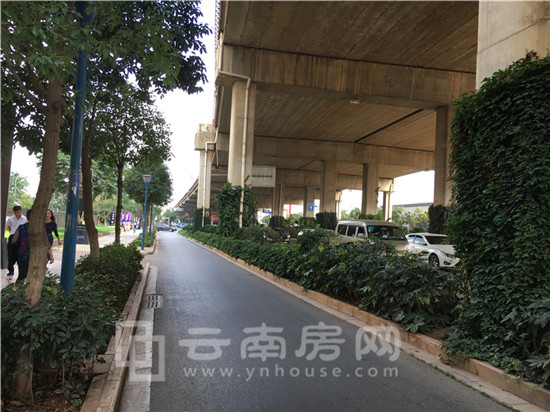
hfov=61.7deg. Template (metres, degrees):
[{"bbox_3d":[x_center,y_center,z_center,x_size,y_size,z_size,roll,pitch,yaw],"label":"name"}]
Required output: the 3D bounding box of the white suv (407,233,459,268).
[{"bbox_3d":[8.600,2.361,24.877,1.830,1.660,4.500,4,-3,-14],"label":"white suv"}]

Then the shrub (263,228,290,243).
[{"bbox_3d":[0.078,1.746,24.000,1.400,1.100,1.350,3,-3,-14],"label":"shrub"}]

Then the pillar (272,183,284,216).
[{"bbox_3d":[0.787,0.874,75.991,1.500,9.000,1.500,4,-3,-14],"label":"pillar"}]

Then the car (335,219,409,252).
[{"bbox_3d":[4.108,1.637,20.198,1.670,1.920,4.250,3,-3,-12],"label":"car"}]

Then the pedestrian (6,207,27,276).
[{"bbox_3d":[-6.433,0.868,11.471,0.500,1.720,0.360,4,-3,-20],"label":"pedestrian"}]

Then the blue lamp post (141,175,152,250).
[{"bbox_3d":[-6.834,0.333,24.272,0.560,4.020,0.560,4,-3,-14],"label":"blue lamp post"}]

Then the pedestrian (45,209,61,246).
[{"bbox_3d":[-6.782,0.991,13.840,0.500,1.640,0.420,3,-3,3],"label":"pedestrian"}]

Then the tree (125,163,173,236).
[{"bbox_3d":[-8.487,-0.335,31.061,3.100,5.700,3.100,3,-3,-14],"label":"tree"}]

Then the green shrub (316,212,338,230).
[{"bbox_3d":[6.122,2.687,53.016,2.000,3.600,2.000,4,-3,-14],"label":"green shrub"}]

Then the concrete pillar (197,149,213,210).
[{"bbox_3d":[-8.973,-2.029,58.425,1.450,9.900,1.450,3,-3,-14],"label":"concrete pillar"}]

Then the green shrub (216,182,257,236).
[{"bbox_3d":[-2.108,0.787,26.574,2.100,3.900,2.000,4,-3,-14],"label":"green shrub"}]

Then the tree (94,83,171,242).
[{"bbox_3d":[-4.141,-0.759,13.200,2.350,5.300,2.350,4,-3,-14],"label":"tree"}]

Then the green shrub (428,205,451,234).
[{"bbox_3d":[12.315,1.587,33.596,1.800,3.400,1.800,3,-3,-14],"label":"green shrub"}]

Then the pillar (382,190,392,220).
[{"bbox_3d":[23.083,1.706,96.059,1.400,9.000,1.400,3,-3,-14],"label":"pillar"}]

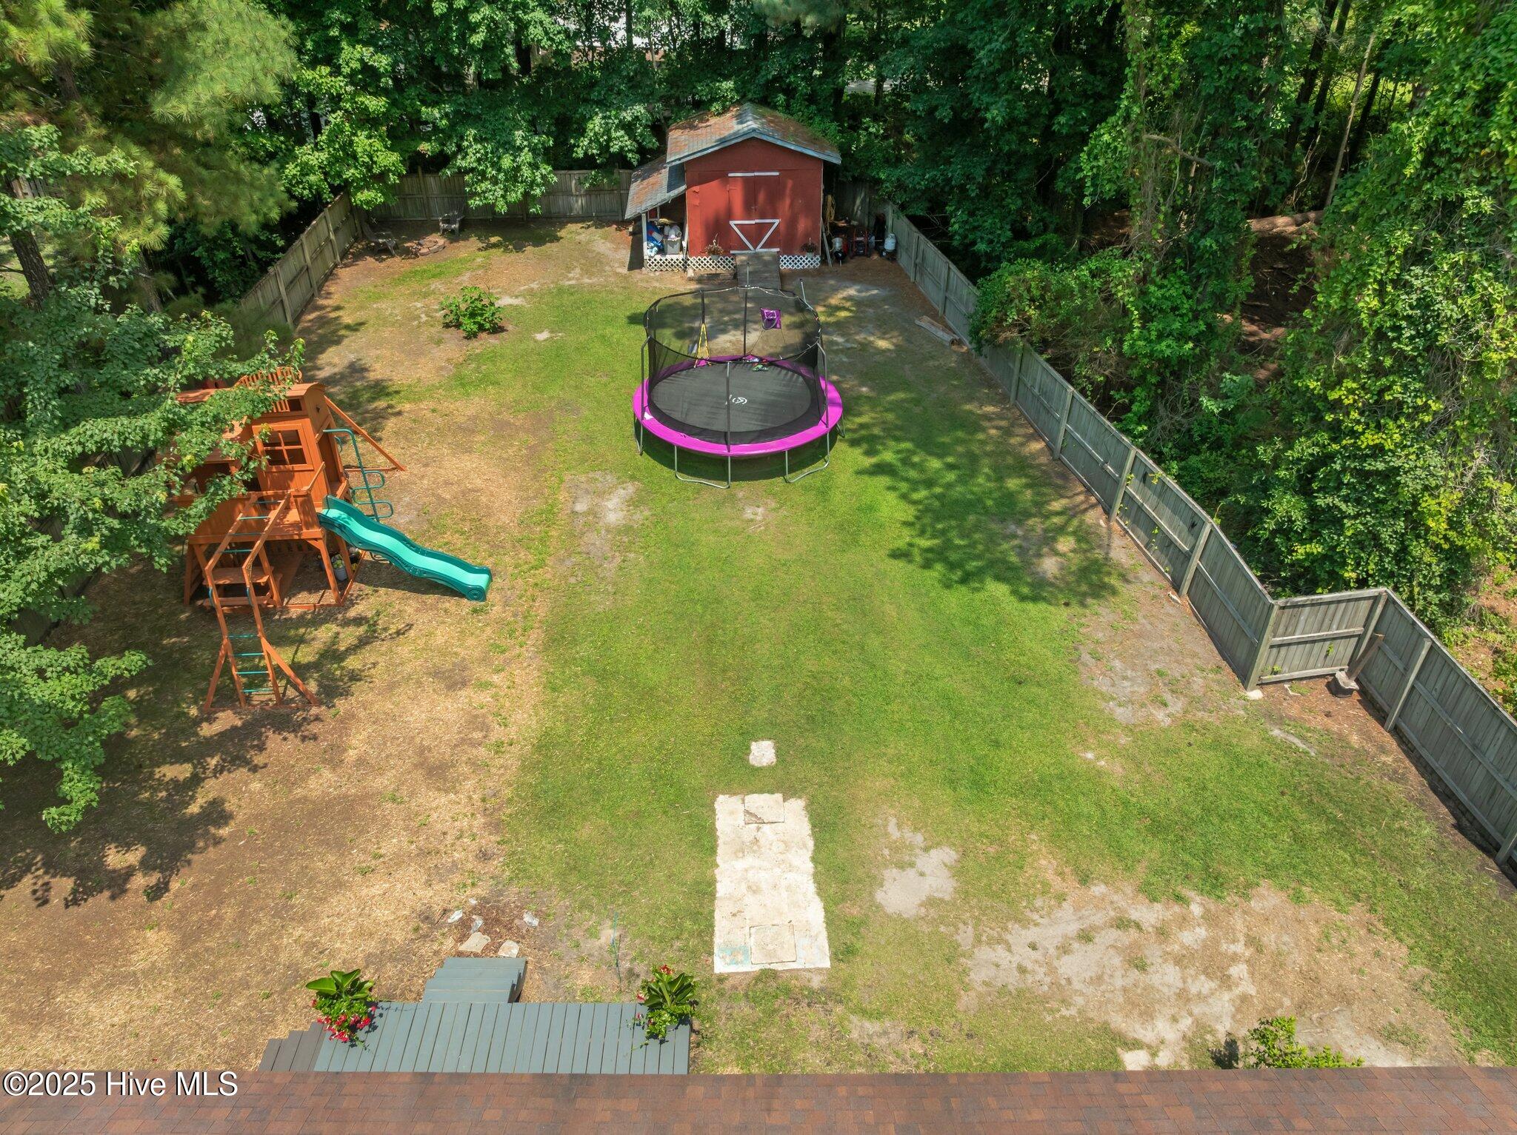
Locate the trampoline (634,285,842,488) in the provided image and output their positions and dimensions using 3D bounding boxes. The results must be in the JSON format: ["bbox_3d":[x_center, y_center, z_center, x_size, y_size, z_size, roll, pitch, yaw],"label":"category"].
[{"bbox_3d":[-0.433,-3.977,22.182,4.450,2.750,4.450,0,37,0],"label":"trampoline"}]

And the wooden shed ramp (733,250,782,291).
[{"bbox_3d":[0.026,-8.047,28.746,1.210,0.480,1.790,-2,37,-3],"label":"wooden shed ramp"}]

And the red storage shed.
[{"bbox_3d":[-0.841,-11.275,30.824,5.900,4.000,3.850,-2,37,-3],"label":"red storage shed"}]

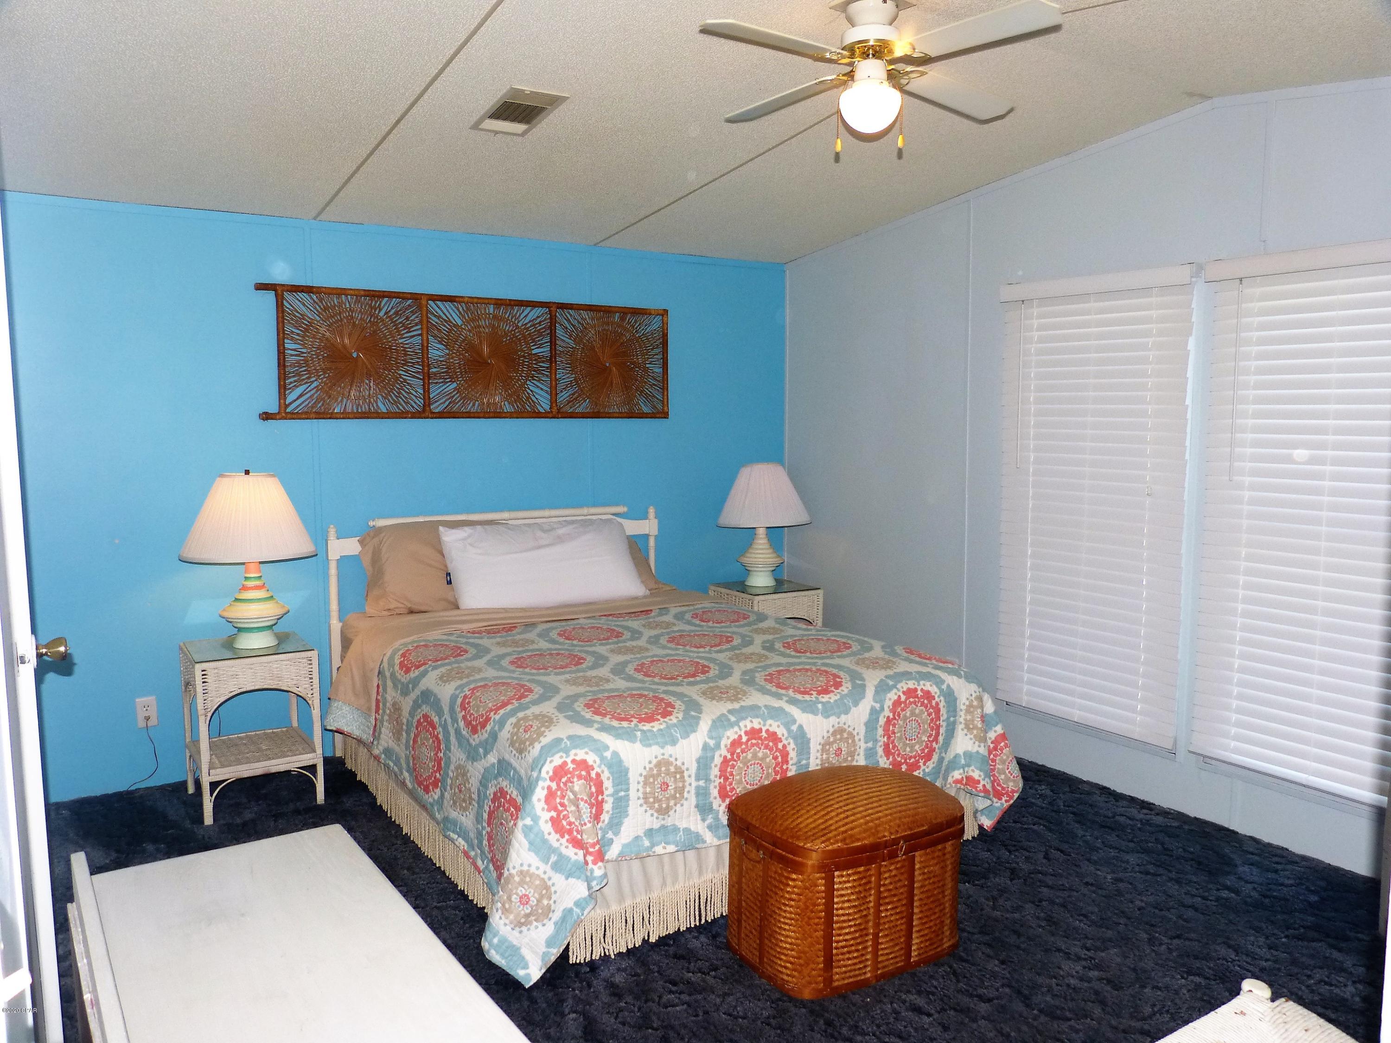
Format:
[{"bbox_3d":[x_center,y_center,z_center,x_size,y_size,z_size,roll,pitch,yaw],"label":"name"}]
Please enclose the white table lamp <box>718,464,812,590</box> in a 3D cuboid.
[{"bbox_3d":[0.318,0.009,4.867,0.450,0.605,0.450,0,6,0],"label":"white table lamp"}]

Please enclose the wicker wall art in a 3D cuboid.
[{"bbox_3d":[-0.893,-0.694,4.305,1.827,0.510,0.035,-4,7,-33],"label":"wicker wall art"}]

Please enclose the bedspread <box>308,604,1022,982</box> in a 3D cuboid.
[{"bbox_3d":[-0.162,0.697,3.559,1.760,0.610,1.810,-4,7,-33],"label":"bedspread"}]

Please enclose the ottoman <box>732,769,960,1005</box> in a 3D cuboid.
[{"bbox_3d":[0.393,0.890,2.637,0.558,0.455,0.370,-4,7,-30],"label":"ottoman"}]

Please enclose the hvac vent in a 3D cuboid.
[{"bbox_3d":[-0.536,-1.234,3.045,0.180,0.016,0.330,-4,1,-33],"label":"hvac vent"}]

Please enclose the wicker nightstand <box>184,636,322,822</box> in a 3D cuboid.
[{"bbox_3d":[-1.602,0.727,3.630,0.400,0.570,0.365,-4,7,-33],"label":"wicker nightstand"}]

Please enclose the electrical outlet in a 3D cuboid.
[{"bbox_3d":[-2.030,0.707,3.723,0.069,0.114,0.012,-4,7,-33],"label":"electrical outlet"}]

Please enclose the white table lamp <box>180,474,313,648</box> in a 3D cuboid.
[{"bbox_3d":[-1.587,0.135,3.591,0.450,0.635,0.450,-4,7,-33],"label":"white table lamp"}]

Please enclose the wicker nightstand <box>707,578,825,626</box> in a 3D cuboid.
[{"bbox_3d":[0.334,0.589,4.897,0.400,0.568,0.370,-4,7,-33],"label":"wicker nightstand"}]

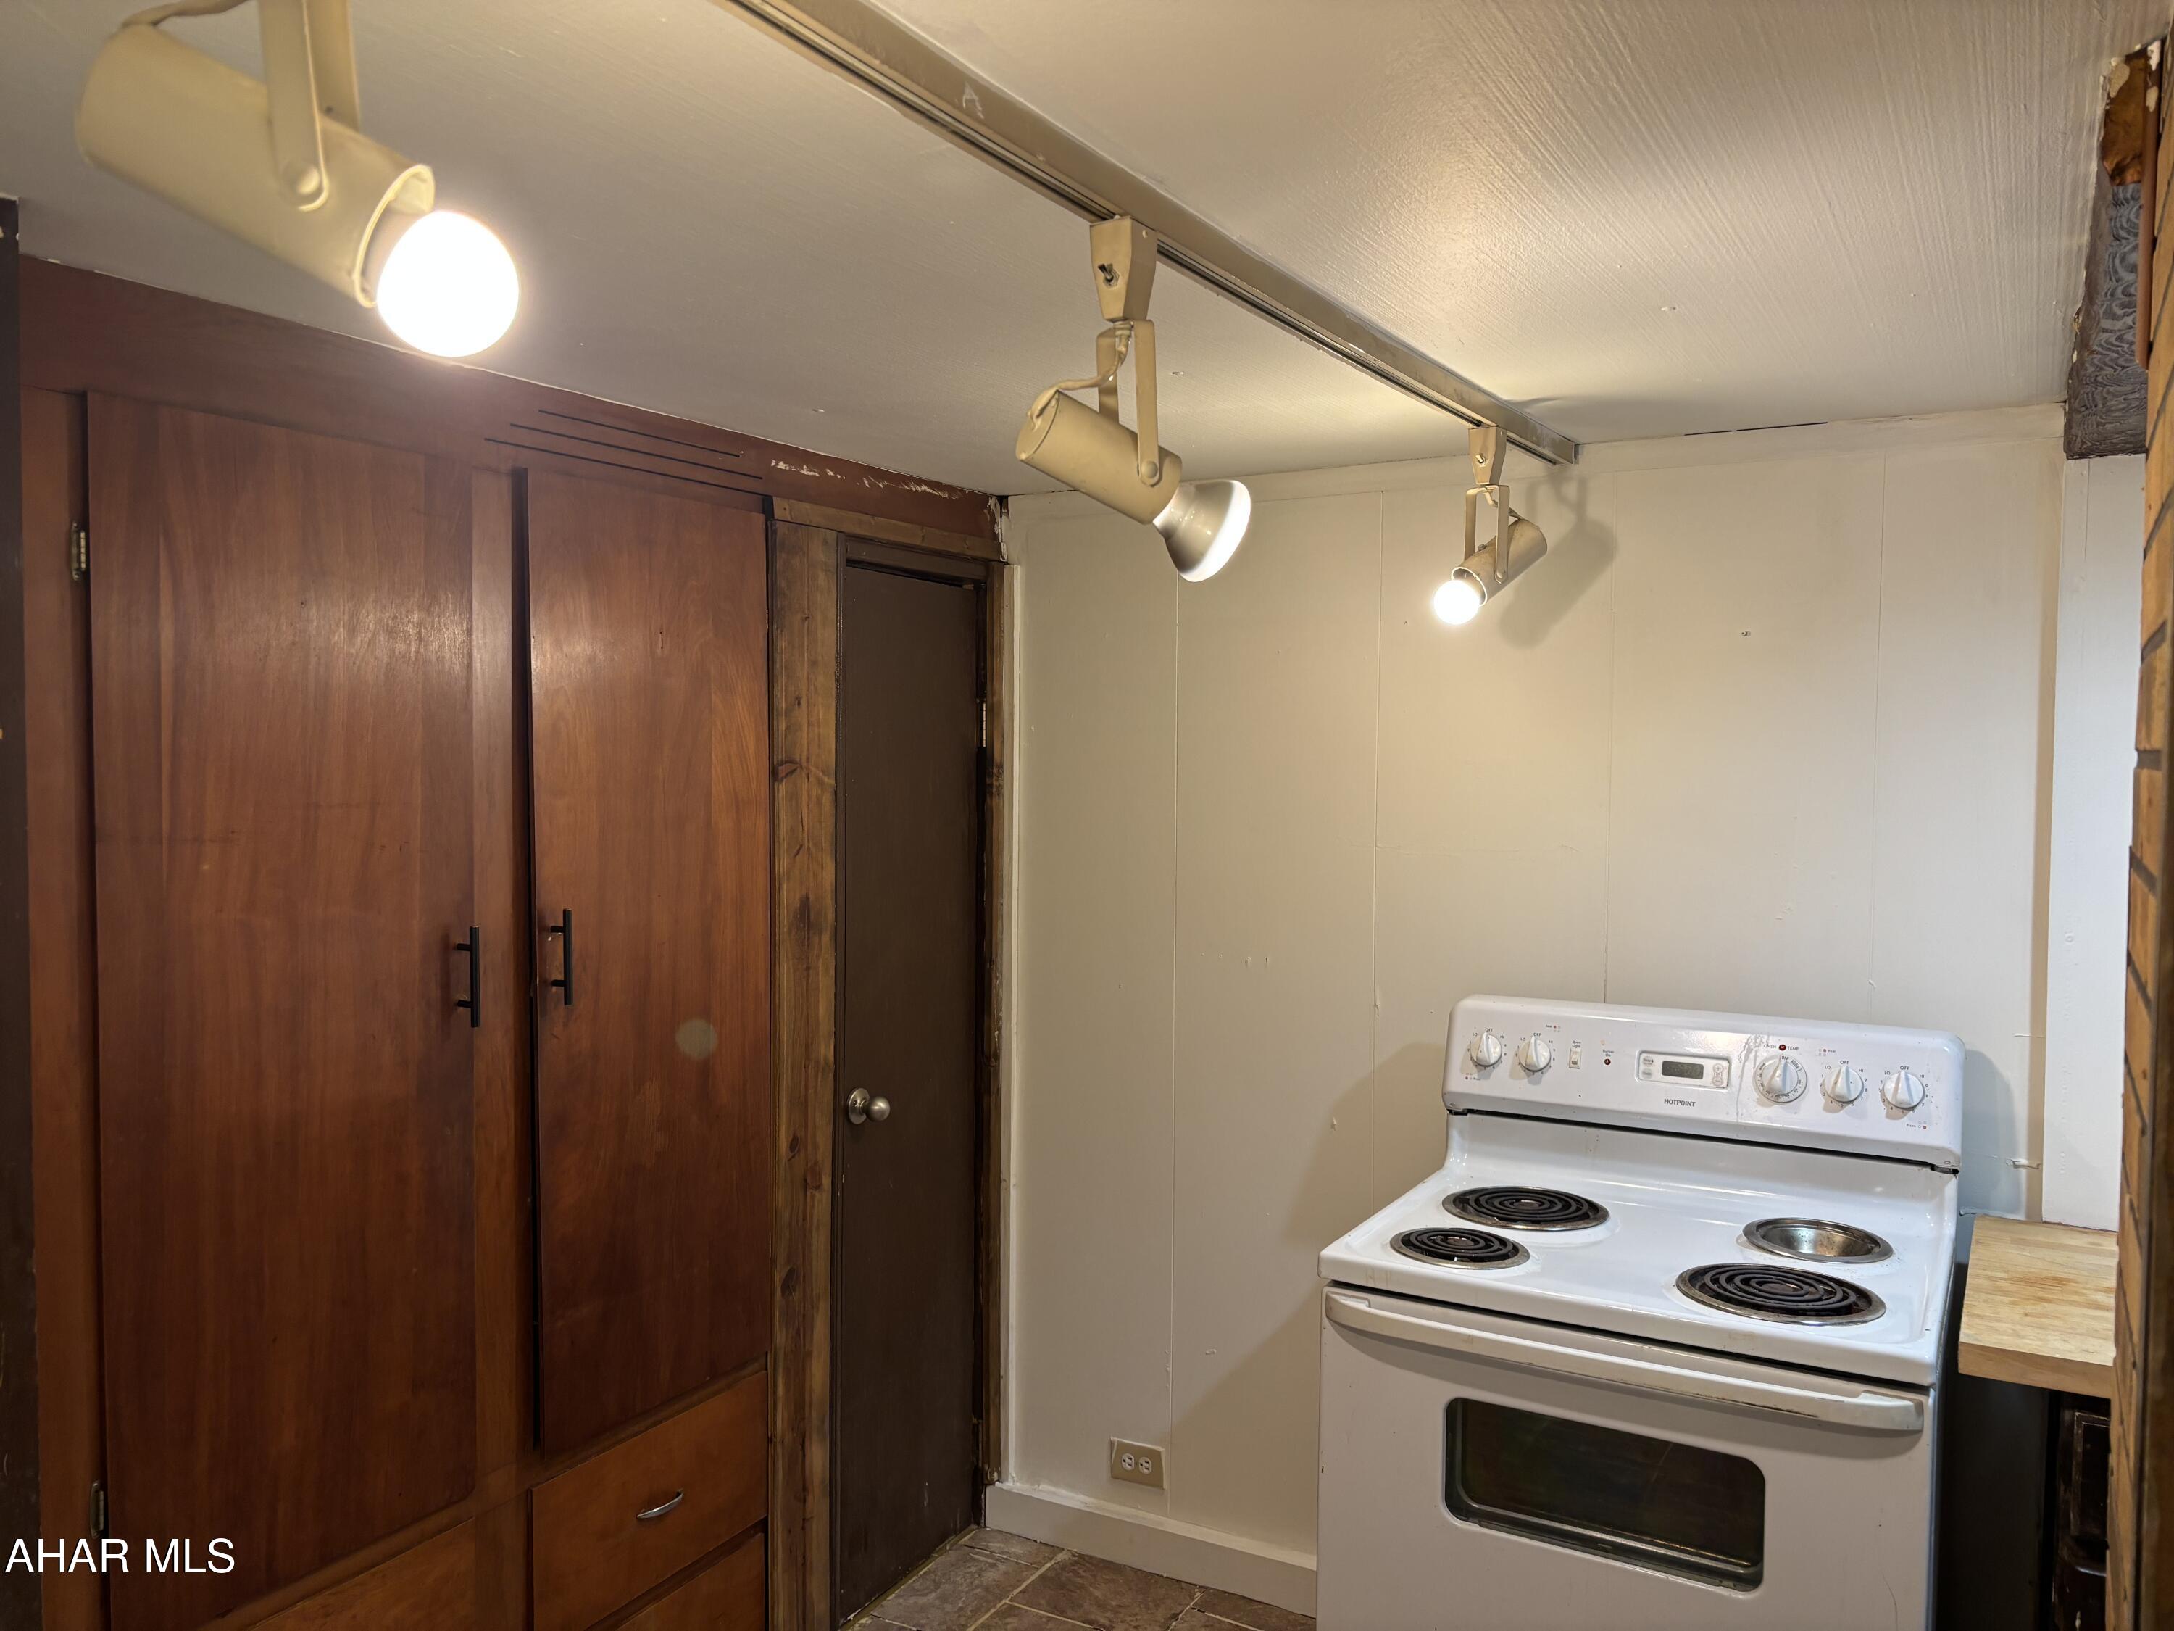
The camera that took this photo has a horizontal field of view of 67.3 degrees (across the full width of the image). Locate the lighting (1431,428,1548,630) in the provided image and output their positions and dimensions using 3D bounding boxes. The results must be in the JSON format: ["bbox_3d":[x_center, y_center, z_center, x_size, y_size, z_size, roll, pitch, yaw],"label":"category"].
[{"bbox_3d":[0.601,-0.428,2.431,0.190,0.295,0.090,0,2,-17],"label":"lighting"}]

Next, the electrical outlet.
[{"bbox_3d":[0.101,1.276,3.211,0.120,0.076,0.008,2,3,31],"label":"electrical outlet"}]

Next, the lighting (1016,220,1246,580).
[{"bbox_3d":[0.039,-0.373,1.459,0.215,0.300,0.100,-1,3,-30],"label":"lighting"}]

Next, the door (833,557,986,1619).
[{"bbox_3d":[-0.361,0.509,3.146,0.040,1.940,0.480,2,3,31],"label":"door"}]

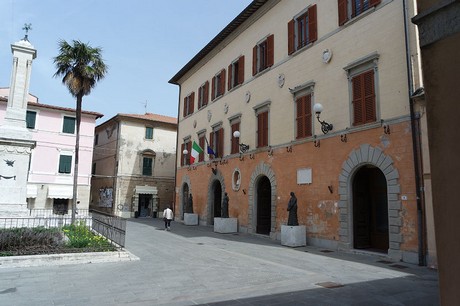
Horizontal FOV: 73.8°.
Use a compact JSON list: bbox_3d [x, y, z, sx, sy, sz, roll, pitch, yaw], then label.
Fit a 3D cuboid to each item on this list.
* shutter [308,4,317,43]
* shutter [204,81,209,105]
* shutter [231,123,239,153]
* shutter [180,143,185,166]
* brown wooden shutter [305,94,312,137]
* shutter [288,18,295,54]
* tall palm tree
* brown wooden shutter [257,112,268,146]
[{"bbox_3d":[4.269,-6.600,15.741,0.070,1.974,0.546,6,-10,-30],"label":"shutter"},{"bbox_3d":[-2.058,-5.291,27.468,0.060,2.112,0.610,7,-10,-30],"label":"shutter"},{"bbox_3d":[0.398,-0.994,21.696,0.070,2.170,1.078,6,-10,-30],"label":"shutter"},{"bbox_3d":[-4.608,0.209,30.045,0.070,2.184,0.546,6,-10,-30],"label":"shutter"},{"bbox_3d":[4.102,-1.959,16.129,0.050,2.226,0.582,7,-10,-30],"label":"brown wooden shutter"},{"bbox_3d":[3.452,-6.448,17.139,0.070,1.974,0.546,6,-10,-30],"label":"shutter"},{"bbox_3d":[-10.440,-1.483,20.673,3.650,12.856,3.650,1,-8,0],"label":"tall palm tree"},{"bbox_3d":[2.110,-1.444,19.516,0.050,2.181,1.141,7,-10,-30],"label":"brown wooden shutter"}]

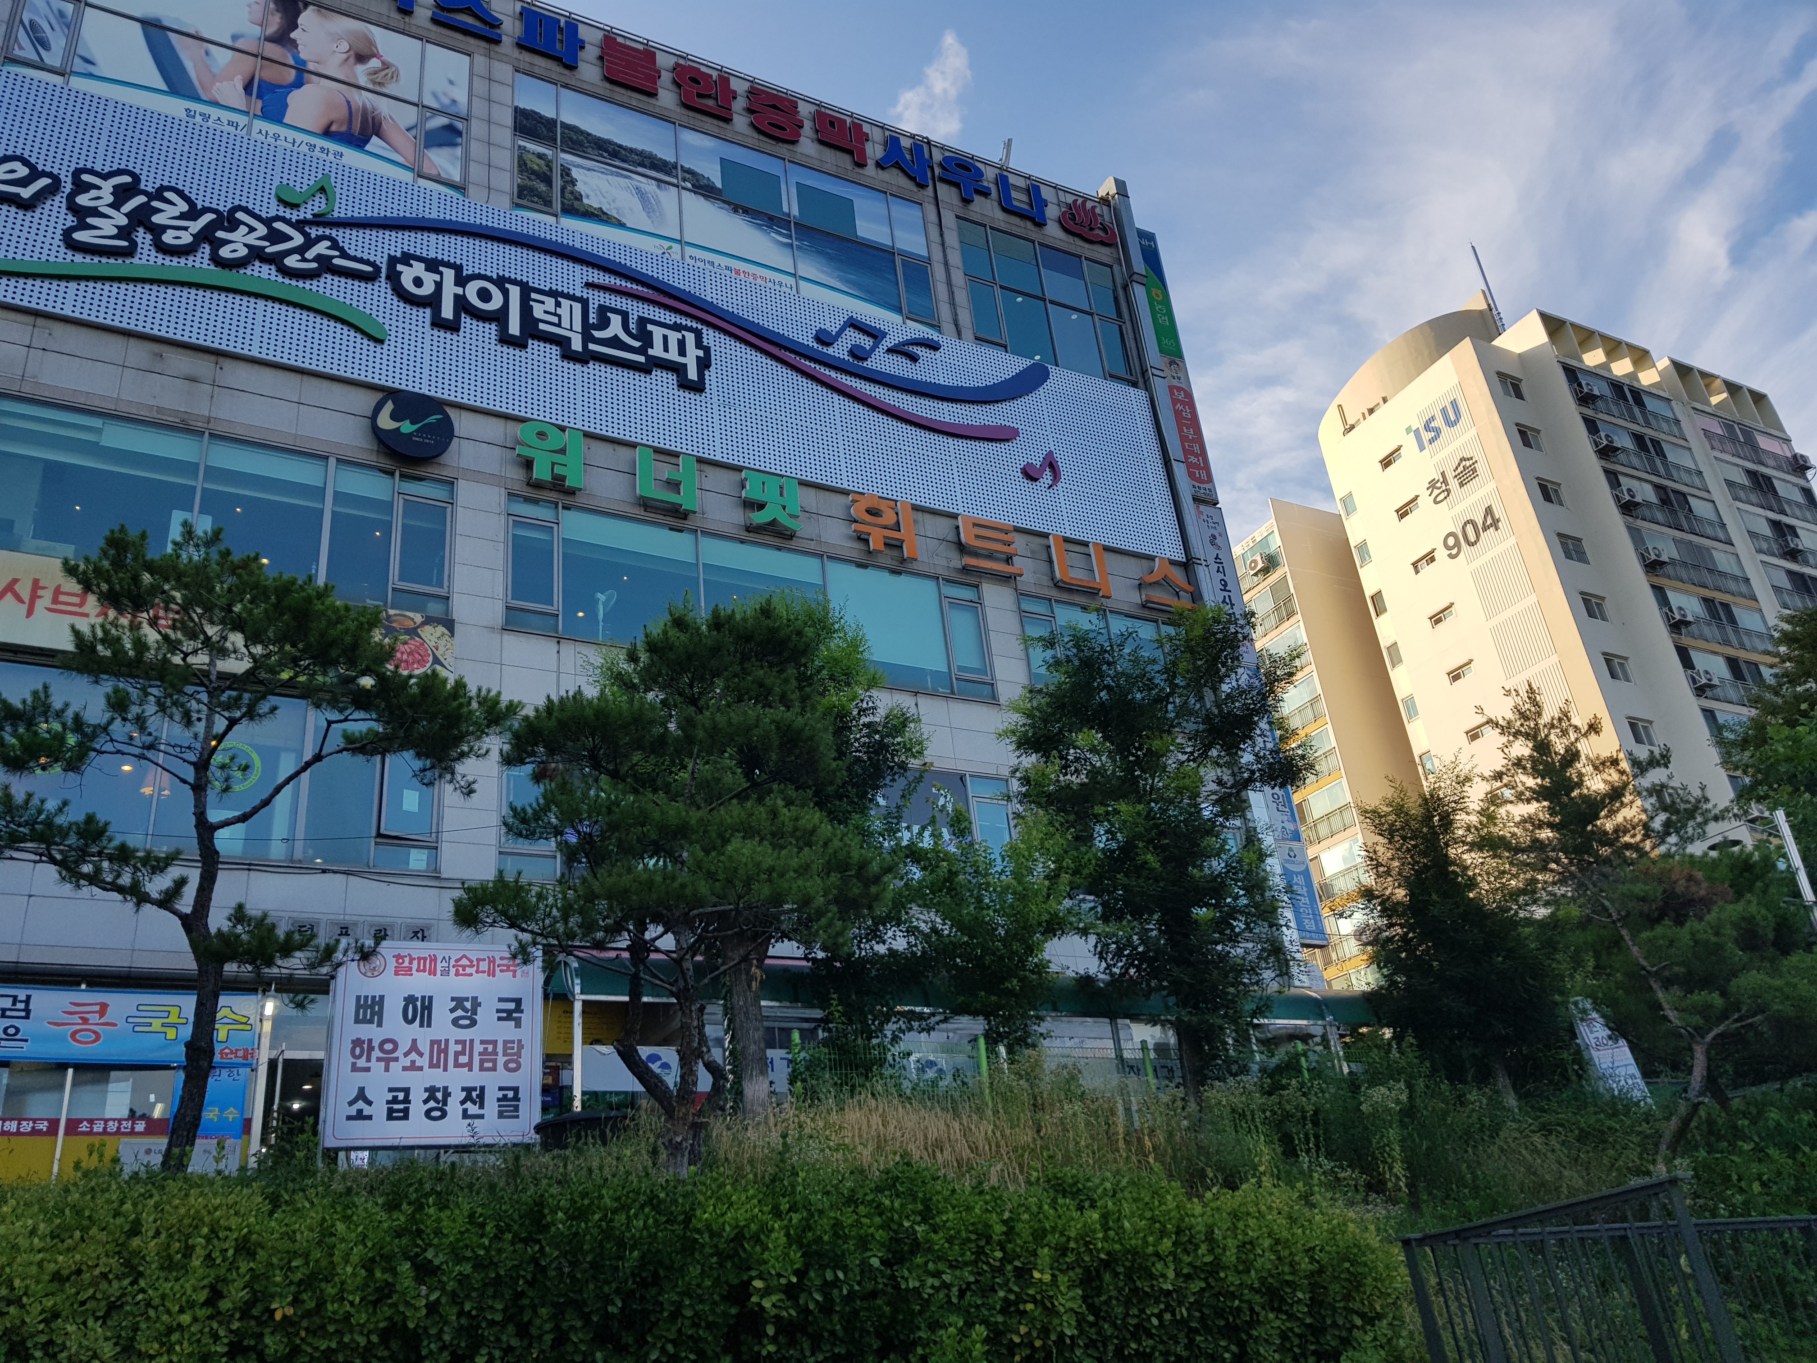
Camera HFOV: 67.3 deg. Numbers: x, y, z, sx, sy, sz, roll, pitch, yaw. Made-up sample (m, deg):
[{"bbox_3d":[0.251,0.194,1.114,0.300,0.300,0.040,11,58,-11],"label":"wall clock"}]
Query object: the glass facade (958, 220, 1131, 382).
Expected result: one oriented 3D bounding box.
[{"bbox_3d":[3.187,-8.447,30.669,4.286,3.647,0.200,8,-28,-28],"label":"glass facade"}]

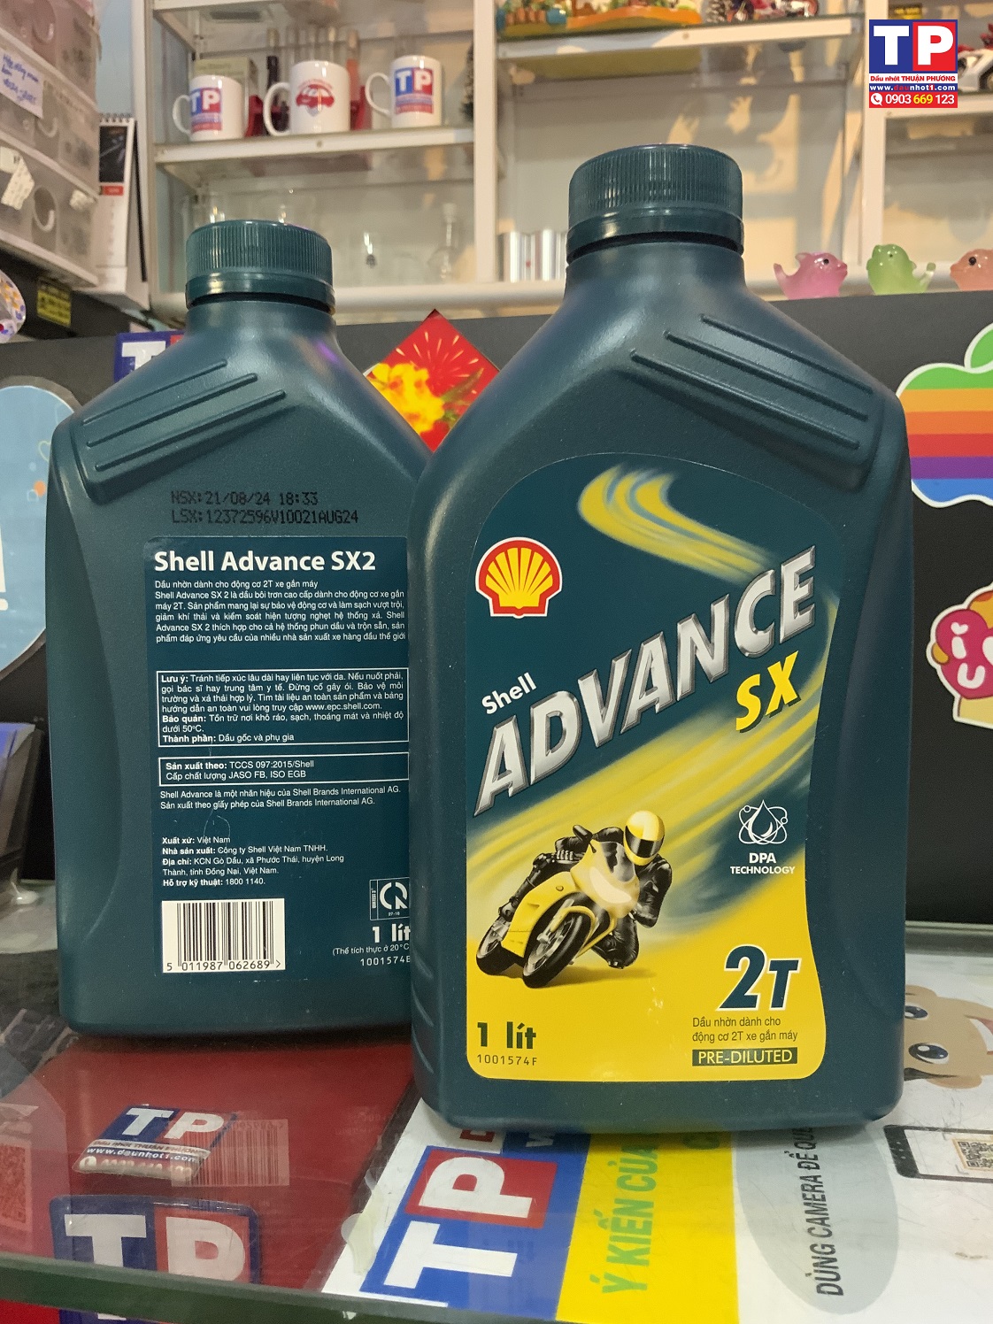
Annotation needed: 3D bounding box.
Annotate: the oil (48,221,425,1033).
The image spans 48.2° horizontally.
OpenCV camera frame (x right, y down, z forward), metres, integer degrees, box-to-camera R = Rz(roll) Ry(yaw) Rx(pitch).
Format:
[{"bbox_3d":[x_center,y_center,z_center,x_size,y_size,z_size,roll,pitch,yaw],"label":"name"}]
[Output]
[{"bbox_3d":[-0.066,-0.009,0.315,0.112,0.216,0.065,0,6,-3],"label":"oil"}]

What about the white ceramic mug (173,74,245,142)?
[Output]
[{"bbox_3d":[-0.450,-0.849,1.726,0.115,0.096,0.080,2,6,19],"label":"white ceramic mug"}]

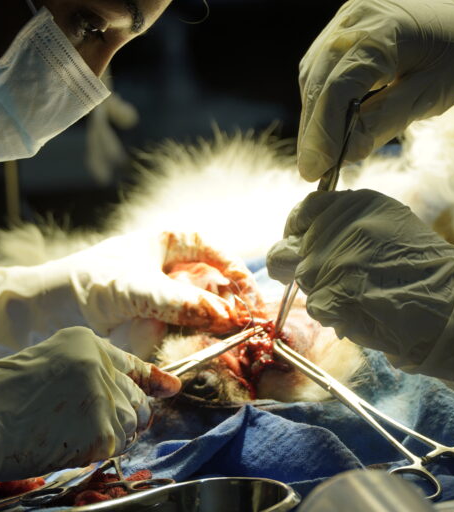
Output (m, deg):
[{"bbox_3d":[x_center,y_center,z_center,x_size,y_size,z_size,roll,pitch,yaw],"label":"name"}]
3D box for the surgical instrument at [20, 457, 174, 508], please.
[{"bbox_3d":[-0.076,0.137,1.420,0.095,0.022,0.140,0,10,2],"label":"surgical instrument"}]

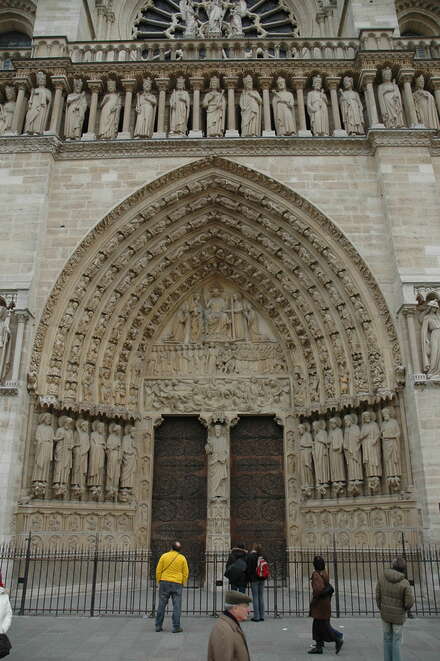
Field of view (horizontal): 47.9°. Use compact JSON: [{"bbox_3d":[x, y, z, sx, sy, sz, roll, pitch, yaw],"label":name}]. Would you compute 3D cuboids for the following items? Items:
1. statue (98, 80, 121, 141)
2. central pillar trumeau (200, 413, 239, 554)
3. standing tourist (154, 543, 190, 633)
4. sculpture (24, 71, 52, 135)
[{"bbox_3d":[-4.733,-9.470,21.222,0.918,3.375,0.765,0,-21,1],"label":"statue"},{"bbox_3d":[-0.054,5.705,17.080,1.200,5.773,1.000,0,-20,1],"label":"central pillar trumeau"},{"bbox_3d":[-1.054,5.554,10.778,0.680,1.797,0.400,0,-20,1],"label":"standing tourist"},{"bbox_3d":[-7.233,-9.041,19.730,0.970,3.329,0.720,0,-20,1],"label":"sculpture"}]

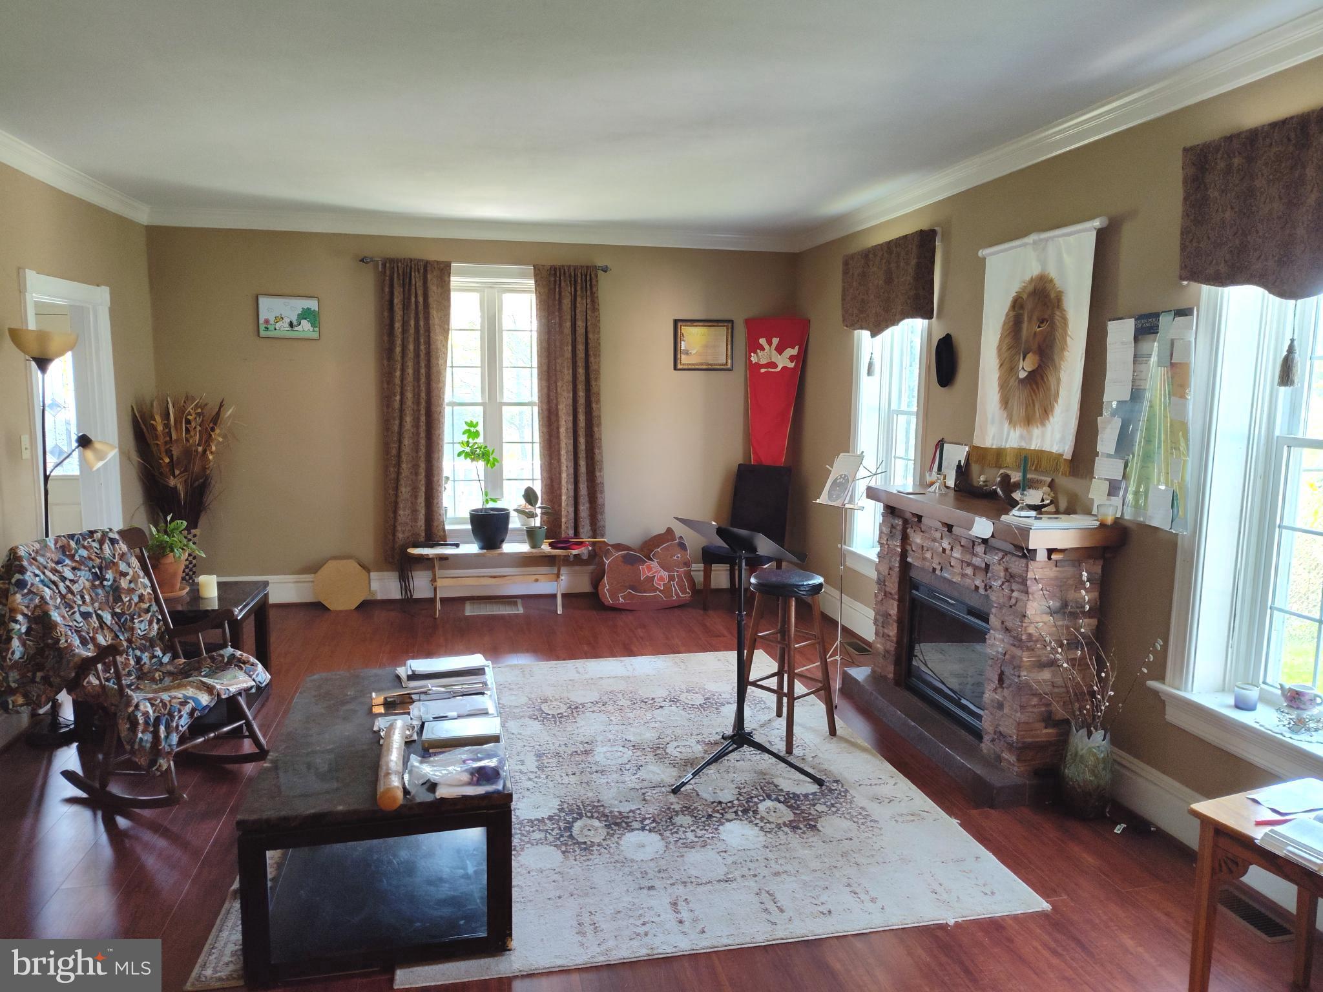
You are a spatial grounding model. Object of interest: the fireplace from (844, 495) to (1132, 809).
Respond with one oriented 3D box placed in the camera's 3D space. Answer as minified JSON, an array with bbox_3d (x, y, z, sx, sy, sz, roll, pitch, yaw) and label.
[{"bbox_3d":[1.364,0.576,3.986,0.550,1.095,1.310,-1,8,-13],"label":"fireplace"}]

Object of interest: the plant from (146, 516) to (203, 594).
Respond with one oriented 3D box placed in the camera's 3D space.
[{"bbox_3d":[-2.379,0.282,4.248,0.260,0.385,0.240,-1,8,-12],"label":"plant"}]

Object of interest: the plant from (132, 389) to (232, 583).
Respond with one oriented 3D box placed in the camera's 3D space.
[{"bbox_3d":[-3.015,0.105,5.608,0.530,1.500,0.430,-1,8,-12],"label":"plant"}]

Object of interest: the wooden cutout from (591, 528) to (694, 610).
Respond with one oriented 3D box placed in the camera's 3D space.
[{"bbox_3d":[-0.135,0.530,6.349,0.710,0.530,0.330,-1,8,-13],"label":"wooden cutout"}]

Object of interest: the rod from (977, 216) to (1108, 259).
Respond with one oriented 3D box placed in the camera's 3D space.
[{"bbox_3d":[1.637,-1.120,3.840,0.045,0.045,0.870,-1,8,-13],"label":"rod"}]

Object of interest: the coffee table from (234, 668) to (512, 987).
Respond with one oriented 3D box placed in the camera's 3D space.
[{"bbox_3d":[-0.903,1.010,2.999,0.715,0.472,1.170,-1,8,-12],"label":"coffee table"}]

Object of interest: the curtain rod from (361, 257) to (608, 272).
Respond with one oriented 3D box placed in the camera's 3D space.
[{"bbox_3d":[-1.230,-1.633,6.215,1.740,0.055,0.080,-1,8,-12],"label":"curtain rod"}]

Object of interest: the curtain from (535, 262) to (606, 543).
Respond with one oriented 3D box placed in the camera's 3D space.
[{"bbox_3d":[-0.668,-0.603,6.480,0.535,2.140,0.110,-1,8,-12],"label":"curtain"}]

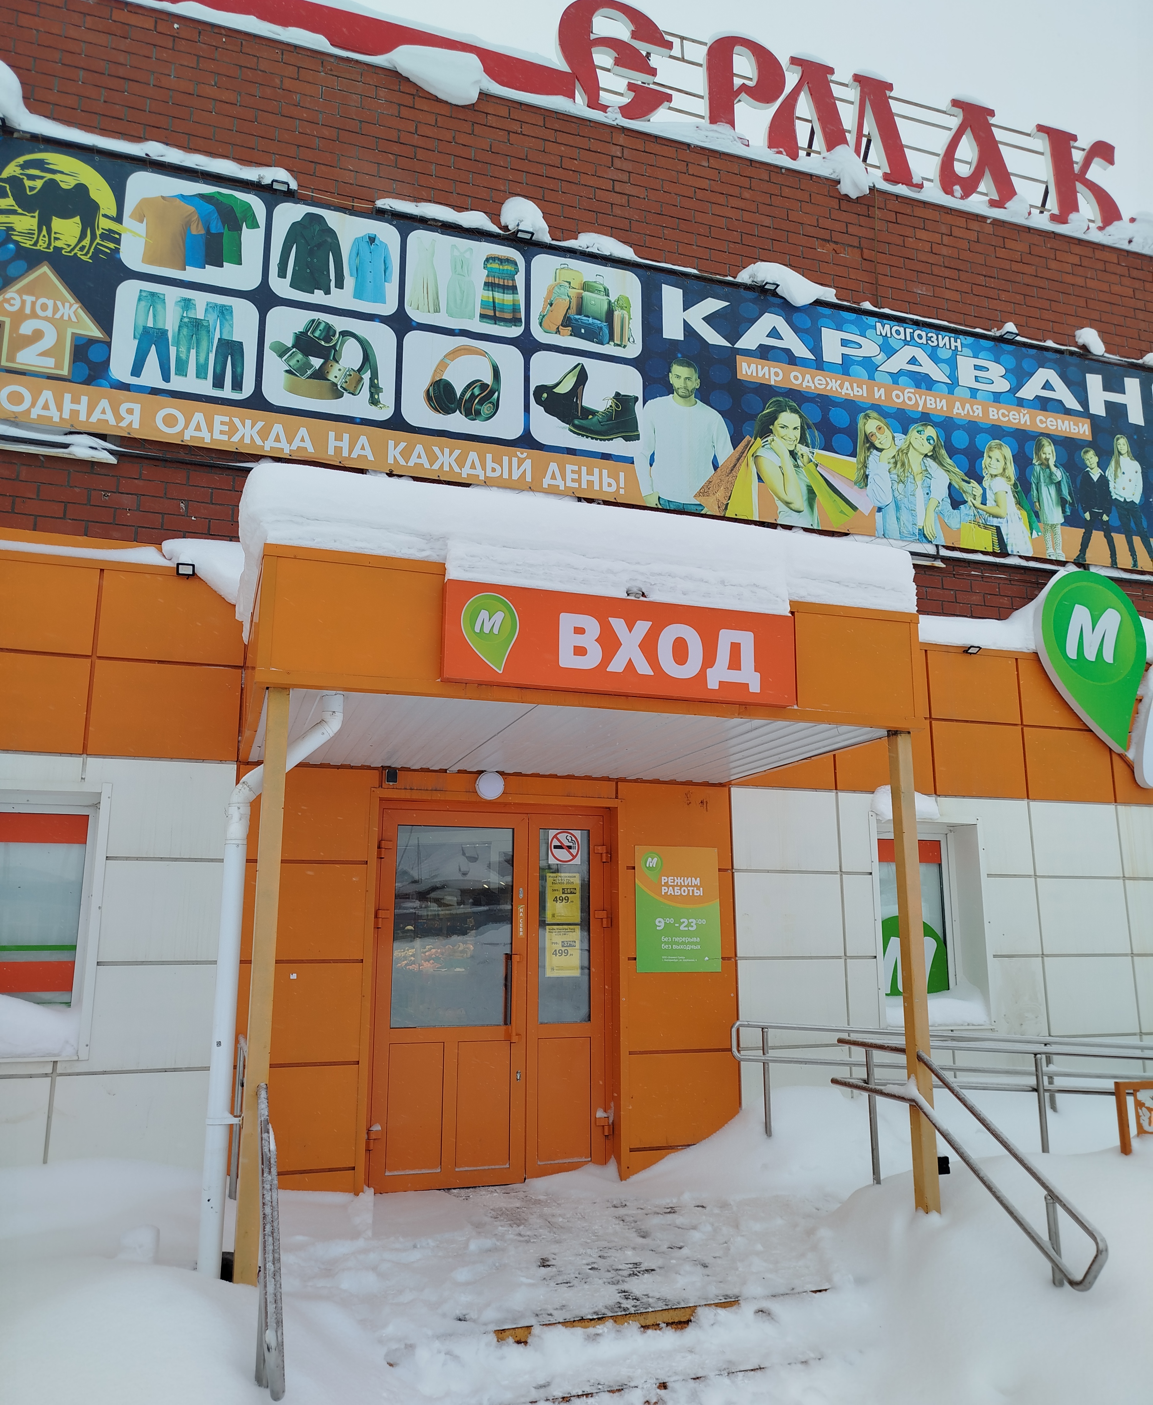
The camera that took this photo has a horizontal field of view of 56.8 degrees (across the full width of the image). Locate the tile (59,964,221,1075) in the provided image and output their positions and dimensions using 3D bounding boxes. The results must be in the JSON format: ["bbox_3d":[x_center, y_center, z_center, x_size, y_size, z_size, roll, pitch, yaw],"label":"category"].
[{"bbox_3d":[-2.246,1.622,5.500,0.753,0.520,0.030,4,-13,-18],"label":"tile"}]

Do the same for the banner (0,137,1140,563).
[{"bbox_3d":[0.860,-2.175,7.449,9.269,1.817,0.050,4,-13,-18],"label":"banner"}]

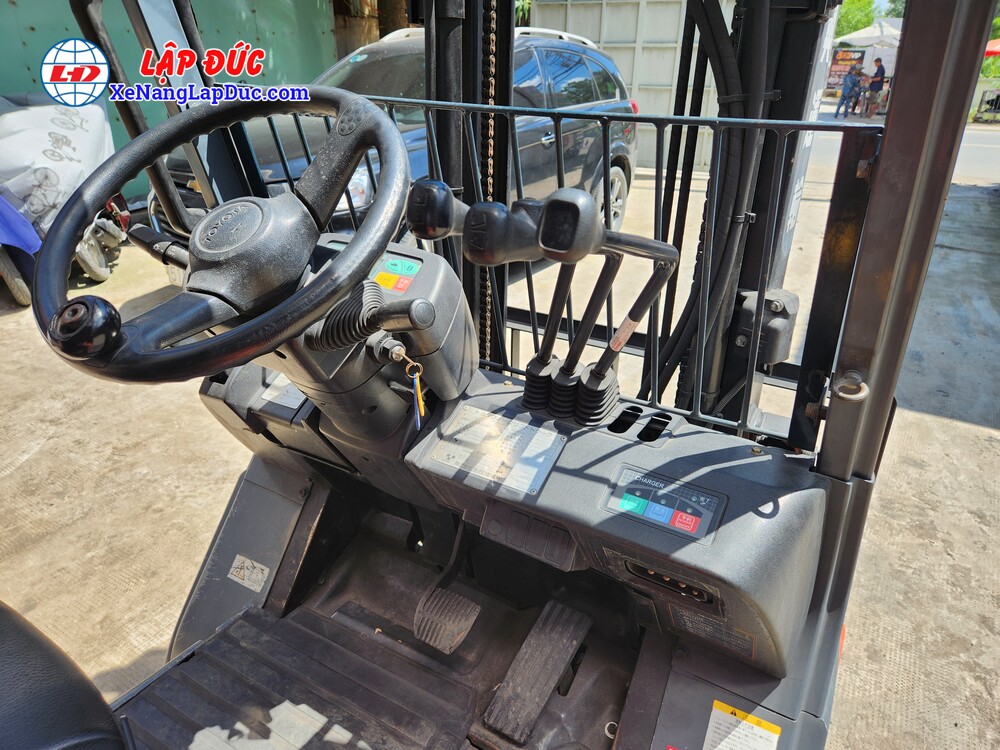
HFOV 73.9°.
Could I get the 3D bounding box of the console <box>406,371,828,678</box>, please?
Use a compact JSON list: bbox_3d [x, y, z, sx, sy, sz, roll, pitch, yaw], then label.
[{"bbox_3d":[0.121,0.148,0.805,0.475,0.200,0.200,12,28,25],"label":"console"}]

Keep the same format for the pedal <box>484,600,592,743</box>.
[{"bbox_3d":[0.059,0.430,0.969,0.069,0.030,0.195,17,58,33],"label":"pedal"}]

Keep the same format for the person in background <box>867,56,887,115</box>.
[{"bbox_3d":[11.683,-8.892,20.617,0.380,1.736,0.500,-7,26,-13],"label":"person in background"}]

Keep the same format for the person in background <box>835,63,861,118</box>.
[{"bbox_3d":[11.153,-9.064,21.324,0.500,1.579,0.550,-21,32,-37],"label":"person in background"}]

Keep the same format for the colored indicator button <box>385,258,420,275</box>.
[{"bbox_3d":[-0.117,-0.130,0.800,0.050,0.005,0.020,12,63,25],"label":"colored indicator button"}]

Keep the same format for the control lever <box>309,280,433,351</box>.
[{"bbox_3d":[-0.130,-0.062,0.690,0.121,0.056,0.056,4,25,9],"label":"control lever"}]

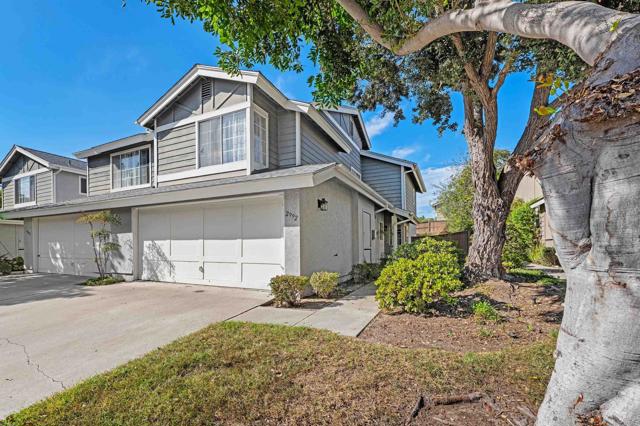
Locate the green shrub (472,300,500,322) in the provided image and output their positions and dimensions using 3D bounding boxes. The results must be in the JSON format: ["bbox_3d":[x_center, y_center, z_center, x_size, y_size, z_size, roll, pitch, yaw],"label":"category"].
[{"bbox_3d":[2.209,1.307,3.300,0.340,0.280,0.320,0,-5,0],"label":"green shrub"}]

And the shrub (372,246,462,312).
[{"bbox_3d":[1.743,1.194,4.400,1.430,1.000,1.280,0,-5,0],"label":"shrub"}]

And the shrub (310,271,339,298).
[{"bbox_3d":[0.089,1.409,4.900,0.550,0.530,0.520,0,-5,0],"label":"shrub"}]

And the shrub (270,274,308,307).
[{"bbox_3d":[-0.564,1.387,4.450,0.700,0.560,0.640,0,-5,0],"label":"shrub"}]

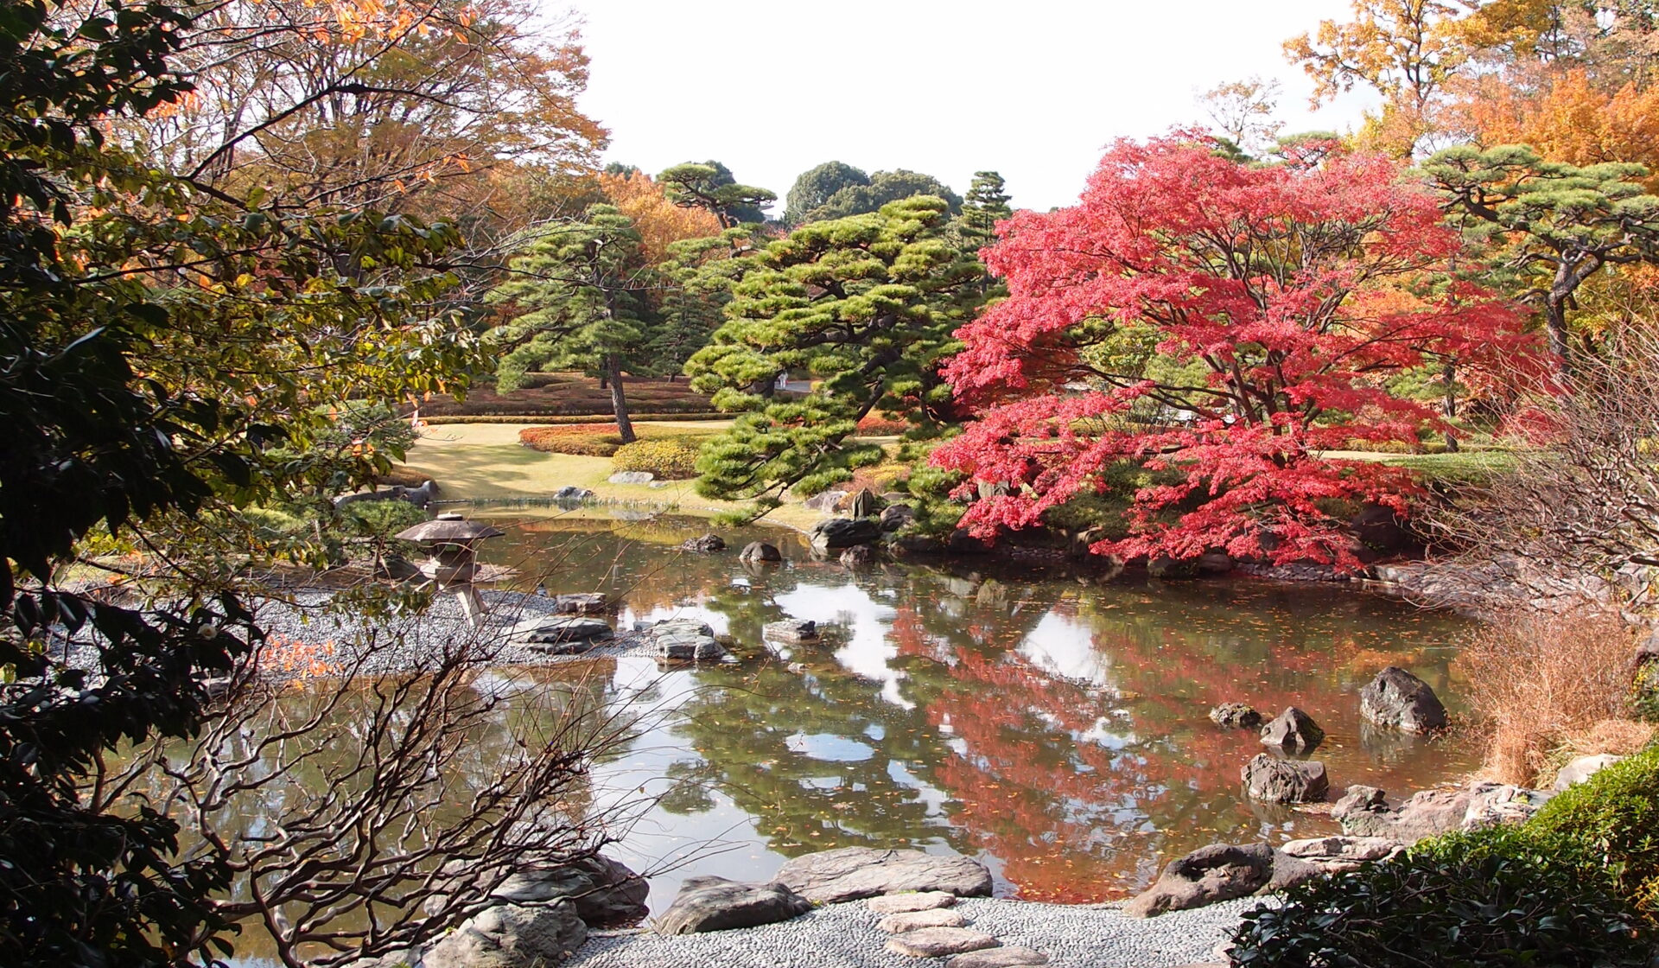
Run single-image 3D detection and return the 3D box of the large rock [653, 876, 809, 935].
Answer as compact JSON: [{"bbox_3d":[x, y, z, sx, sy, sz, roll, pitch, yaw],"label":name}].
[{"bbox_3d":[-0.587,2.506,10.793,0.939,0.213,0.516,-2,4,-21],"label":"large rock"}]

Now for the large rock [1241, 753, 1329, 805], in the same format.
[{"bbox_3d":[3.547,2.270,13.934,0.652,0.325,0.489,1,4,14],"label":"large rock"}]

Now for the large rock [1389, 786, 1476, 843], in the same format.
[{"bbox_3d":[4.280,2.327,12.692,0.592,0.328,0.521,1,4,19],"label":"large rock"}]

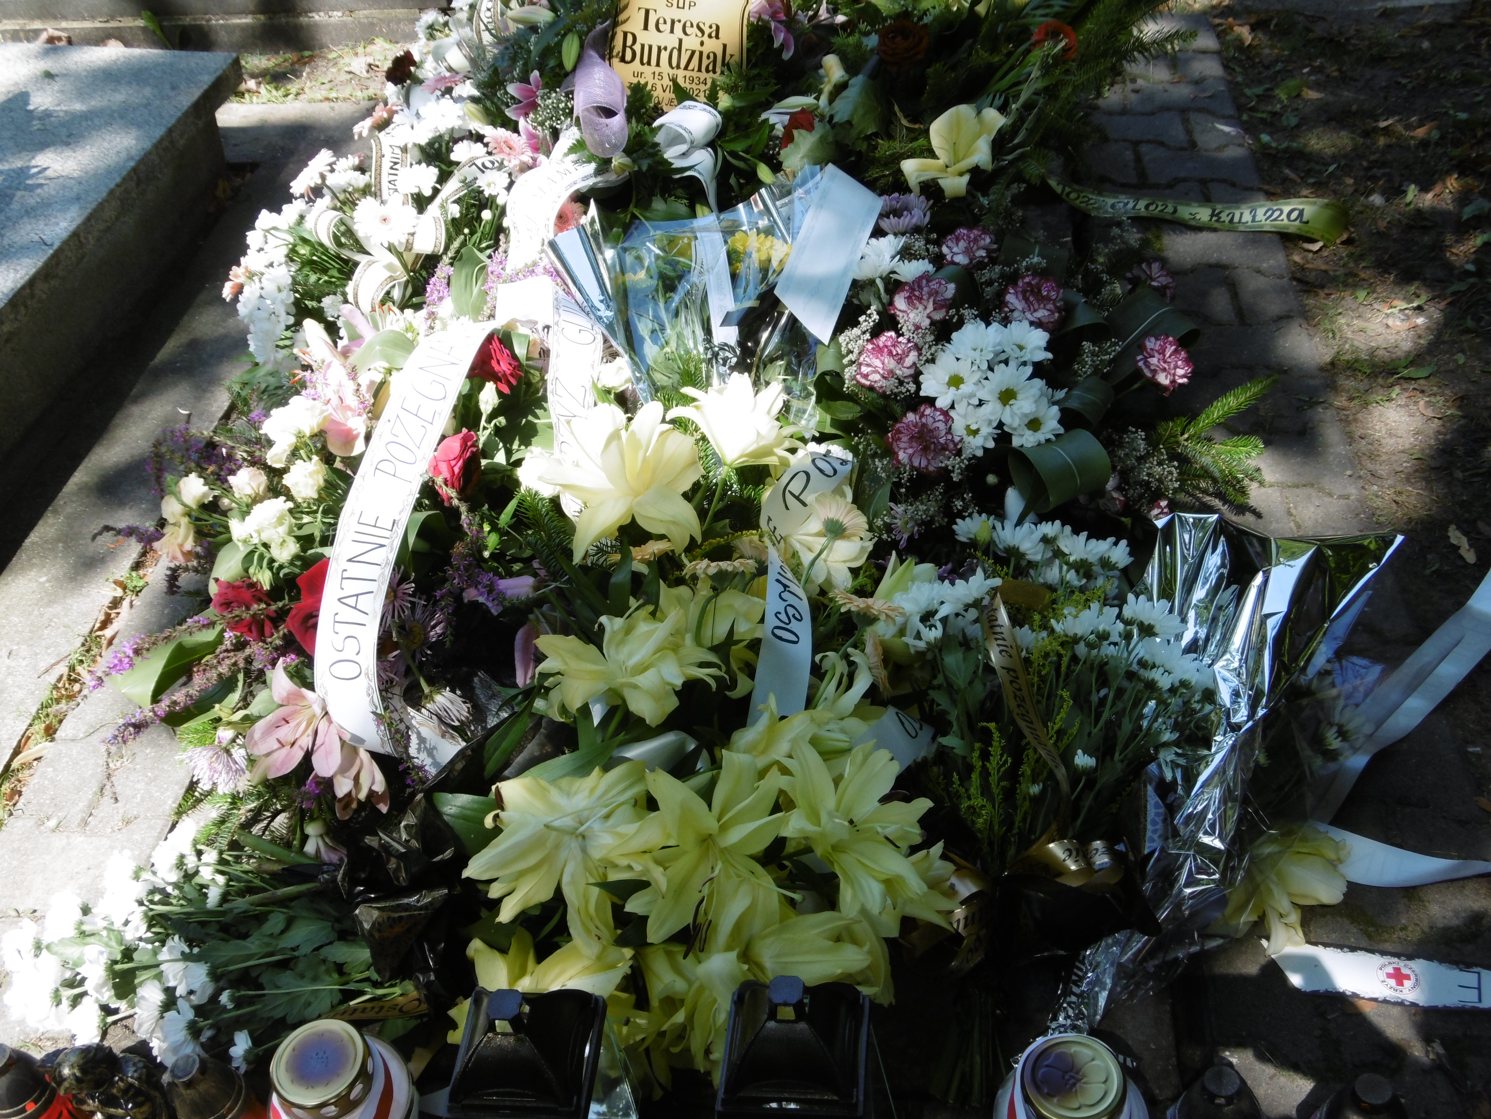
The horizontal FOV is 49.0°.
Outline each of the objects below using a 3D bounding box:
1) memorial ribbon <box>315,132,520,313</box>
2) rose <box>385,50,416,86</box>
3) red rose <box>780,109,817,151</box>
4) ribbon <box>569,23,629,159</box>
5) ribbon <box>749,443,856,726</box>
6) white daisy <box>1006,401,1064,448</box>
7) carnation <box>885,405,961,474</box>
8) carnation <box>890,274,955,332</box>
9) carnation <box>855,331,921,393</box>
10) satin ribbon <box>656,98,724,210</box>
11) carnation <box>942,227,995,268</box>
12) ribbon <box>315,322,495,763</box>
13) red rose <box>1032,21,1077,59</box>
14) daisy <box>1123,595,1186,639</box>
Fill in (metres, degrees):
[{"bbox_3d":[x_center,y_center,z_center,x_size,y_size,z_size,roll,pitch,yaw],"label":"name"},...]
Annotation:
[{"bbox_3d":[-0.412,-0.416,2.020,0.250,0.170,0.270,0,38,0],"label":"memorial ribbon"},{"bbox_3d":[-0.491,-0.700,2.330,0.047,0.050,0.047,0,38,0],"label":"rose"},{"bbox_3d":[0.071,-0.565,2.160,0.055,0.055,0.055,0,38,0],"label":"red rose"},{"bbox_3d":[-0.205,-0.655,2.294,0.078,0.150,0.120,-4,40,-4],"label":"ribbon"},{"bbox_3d":[0.053,0.020,1.570,0.105,0.090,0.340,4,52,7],"label":"ribbon"},{"bbox_3d":[0.317,-0.148,1.790,0.062,0.028,0.058,0,60,0],"label":"white daisy"},{"bbox_3d":[0.178,-0.122,1.639,0.073,0.073,0.055,4,-5,6],"label":"carnation"},{"bbox_3d":[0.200,-0.291,1.854,0.068,0.052,0.068,4,80,6],"label":"carnation"},{"bbox_3d":[0.151,-0.210,1.744,0.068,0.068,0.054,-6,-7,12],"label":"carnation"},{"bbox_3d":[-0.075,-0.524,2.120,0.090,0.130,0.100,0,38,0],"label":"satin ribbon"},{"bbox_3d":[0.277,-0.387,2.030,0.067,0.052,0.065,0,38,0],"label":"carnation"},{"bbox_3d":[-0.327,-0.046,1.727,0.139,0.130,0.498,8,74,11],"label":"ribbon"},{"bbox_3d":[0.489,-0.826,2.600,0.072,0.055,0.072,0,80,2],"label":"red rose"},{"bbox_3d":[0.392,0.055,1.570,0.062,0.058,0.032,5,39,15],"label":"daisy"}]

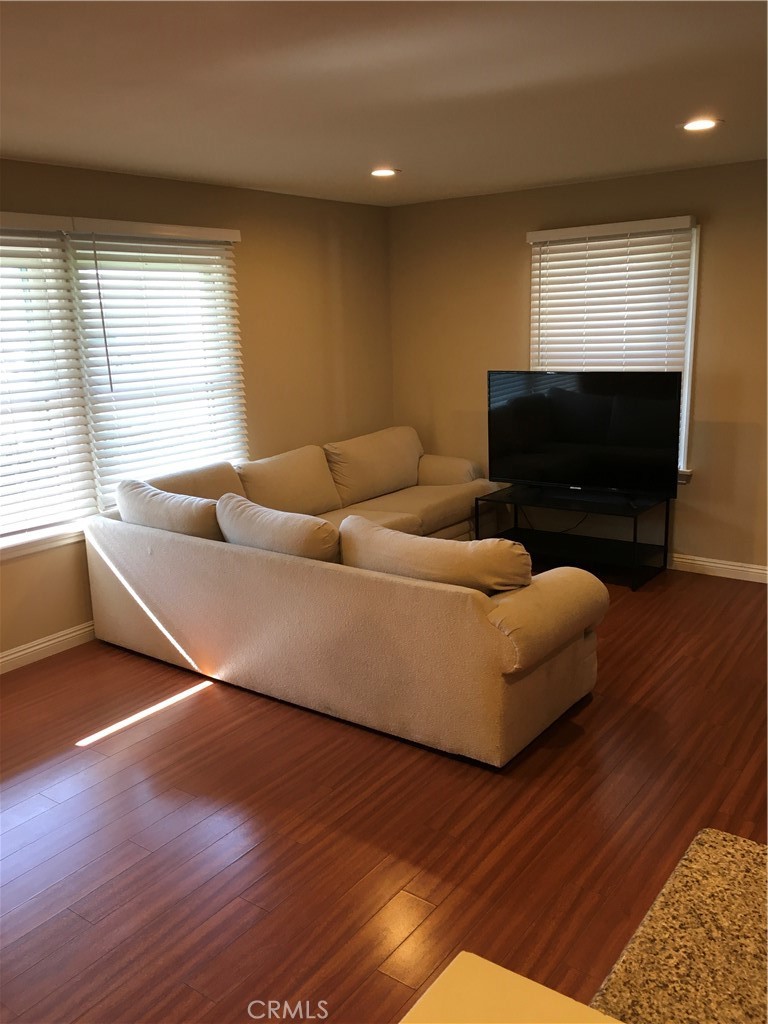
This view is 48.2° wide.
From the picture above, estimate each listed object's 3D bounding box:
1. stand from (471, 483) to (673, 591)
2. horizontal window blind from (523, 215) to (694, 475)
[{"bbox_3d":[1.206,0.136,5.561,1.079,0.453,0.531,8,16,35],"label":"stand"},{"bbox_3d":[1.387,-1.055,5.446,1.056,1.465,0.090,8,16,37],"label":"horizontal window blind"}]

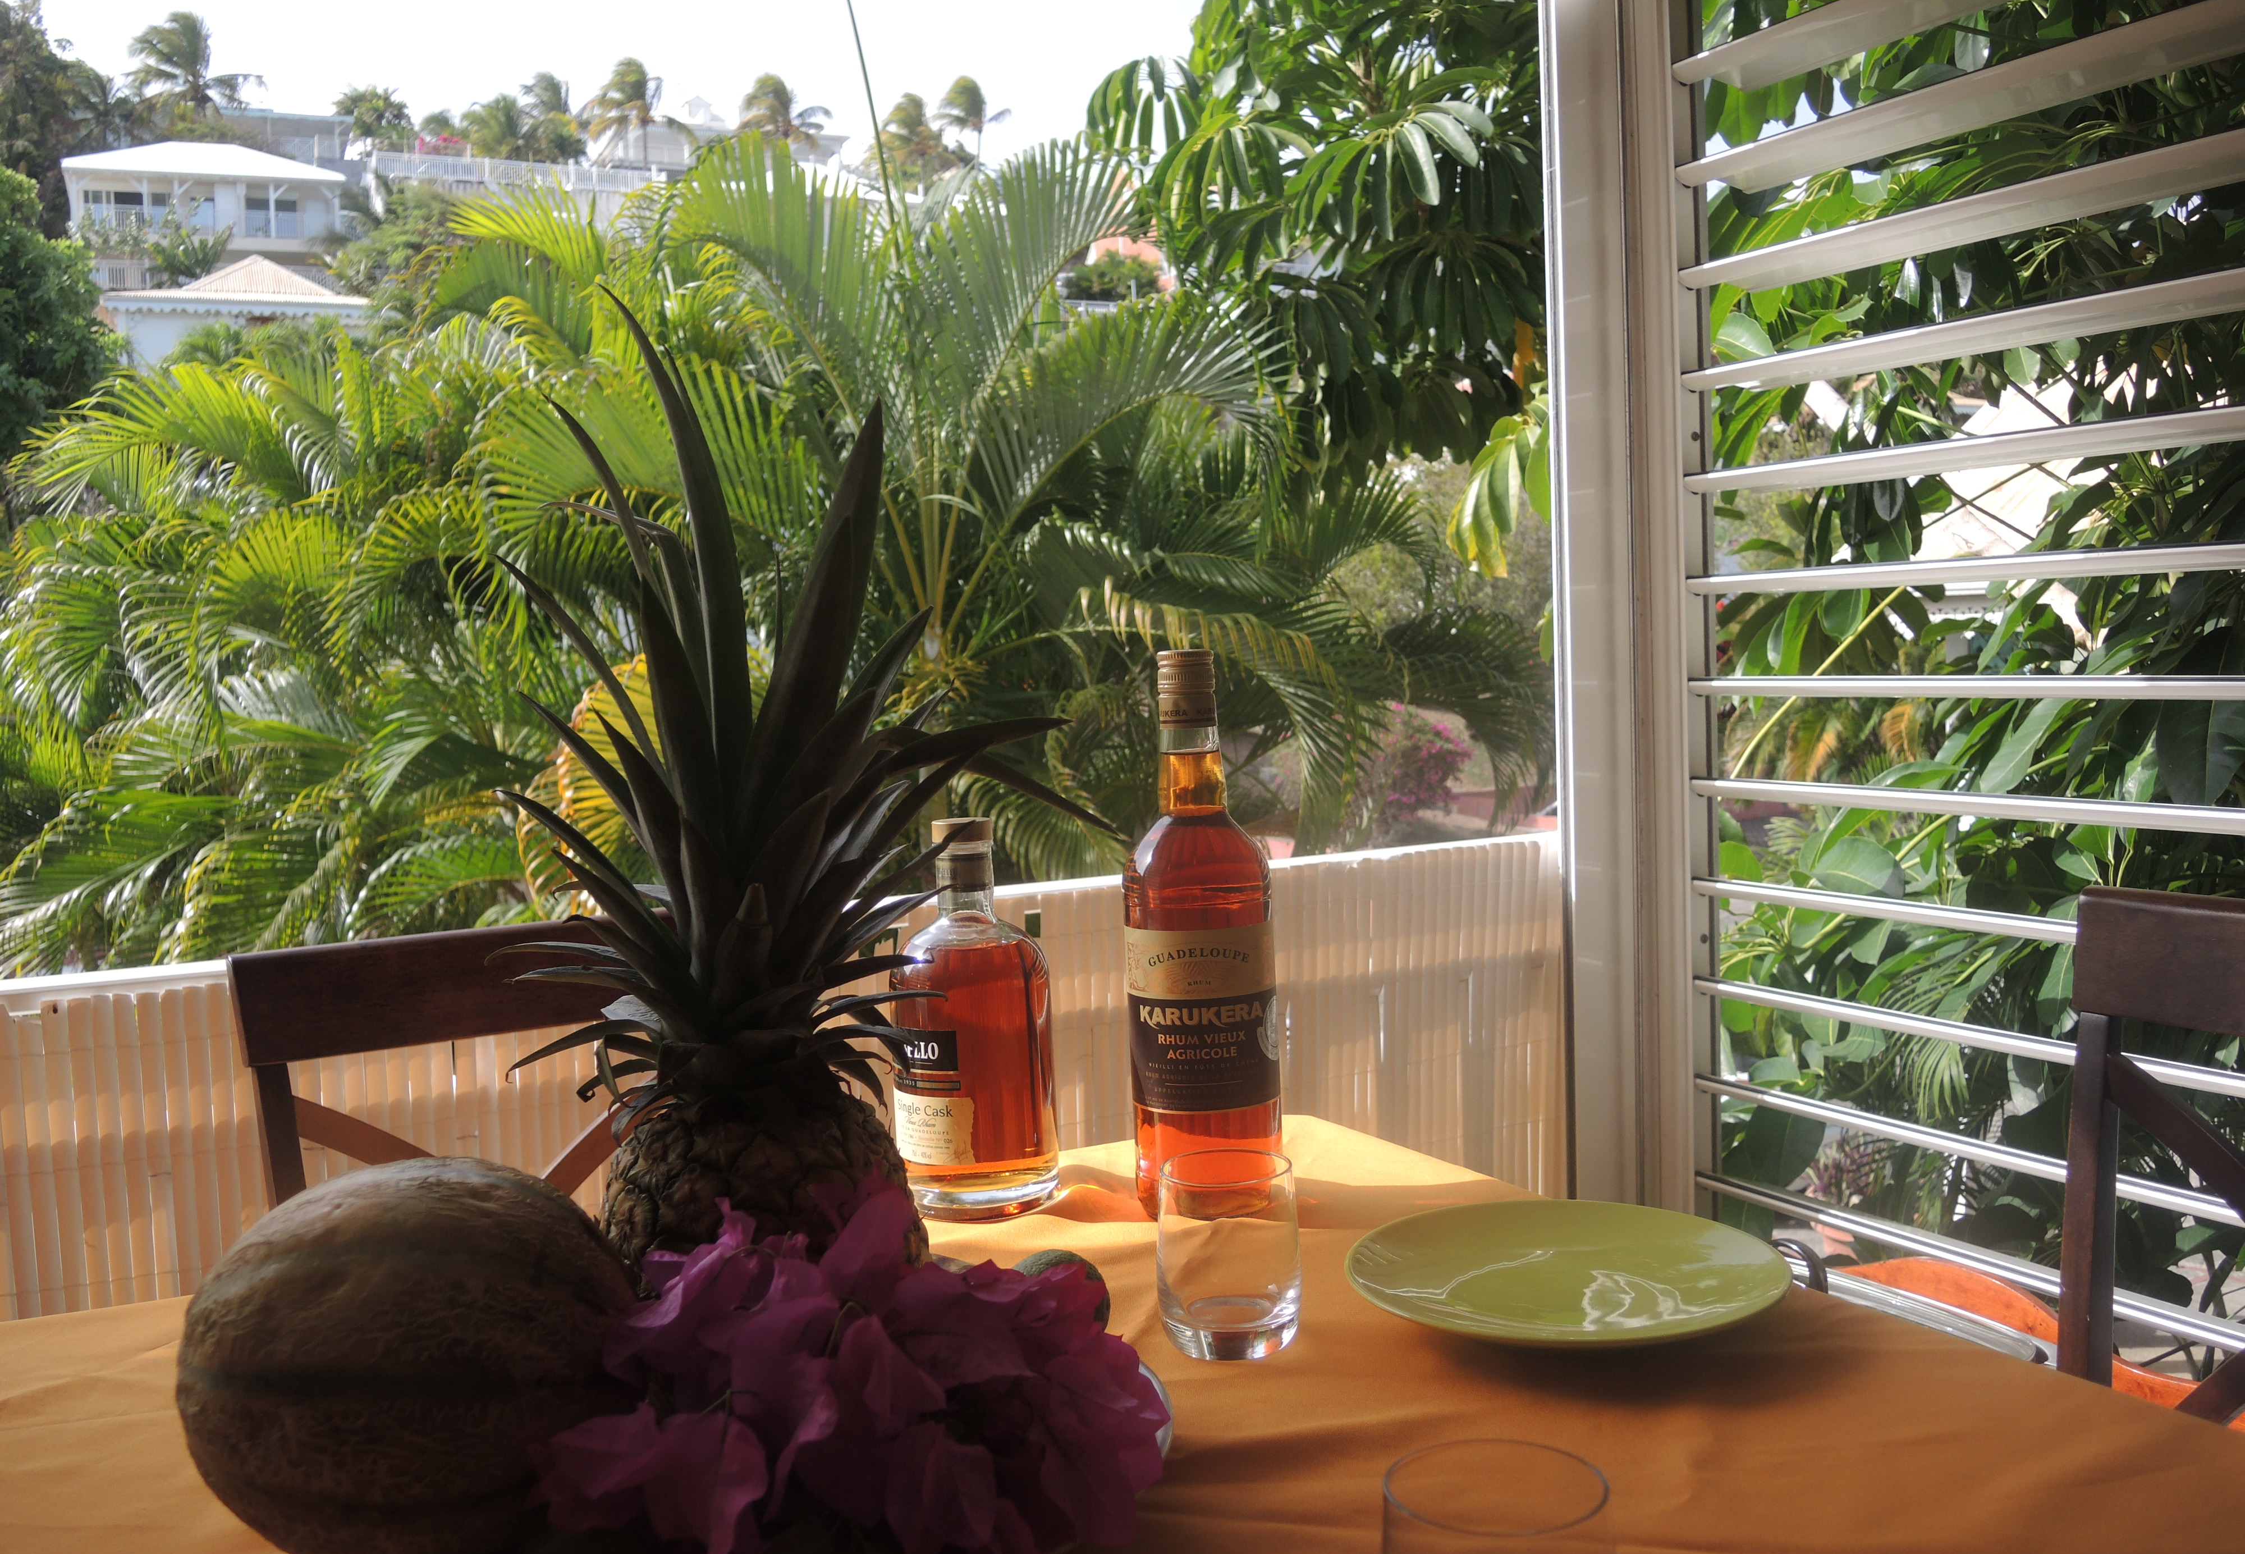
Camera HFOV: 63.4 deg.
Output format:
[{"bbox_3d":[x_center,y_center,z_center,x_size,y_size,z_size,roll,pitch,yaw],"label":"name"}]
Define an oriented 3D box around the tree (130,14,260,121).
[{"bbox_3d":[-45.088,-34.039,88.000,6.400,6.200,6.200,-4,4,-26],"label":"tree"}]

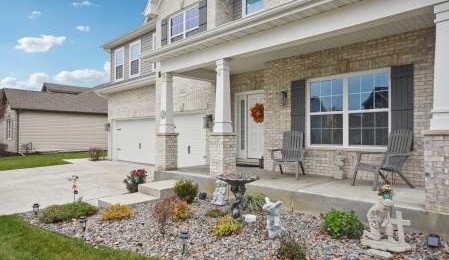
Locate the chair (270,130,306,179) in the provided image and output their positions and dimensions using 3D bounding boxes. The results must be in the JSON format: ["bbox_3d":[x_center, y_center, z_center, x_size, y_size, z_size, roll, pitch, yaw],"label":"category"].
[{"bbox_3d":[1.460,0.547,6.766,0.720,1.020,0.920,0,-1,22],"label":"chair"}]

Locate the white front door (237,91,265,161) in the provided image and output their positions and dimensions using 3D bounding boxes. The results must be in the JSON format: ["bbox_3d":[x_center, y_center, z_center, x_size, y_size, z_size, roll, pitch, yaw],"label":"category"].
[{"bbox_3d":[0.911,-0.134,9.440,1.500,2.120,0.100,-1,-1,44],"label":"white front door"}]

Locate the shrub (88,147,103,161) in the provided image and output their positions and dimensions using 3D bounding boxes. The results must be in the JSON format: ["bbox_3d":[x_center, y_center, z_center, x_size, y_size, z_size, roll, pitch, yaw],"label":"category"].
[{"bbox_3d":[-6.428,1.199,14.900,0.620,0.660,0.620,-1,-2,45],"label":"shrub"}]

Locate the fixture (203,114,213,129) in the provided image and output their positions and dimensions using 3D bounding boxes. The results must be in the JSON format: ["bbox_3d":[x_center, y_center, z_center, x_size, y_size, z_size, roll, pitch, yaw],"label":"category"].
[{"bbox_3d":[-0.488,-0.262,9.271,0.190,0.430,0.220,-1,-1,44],"label":"fixture"}]

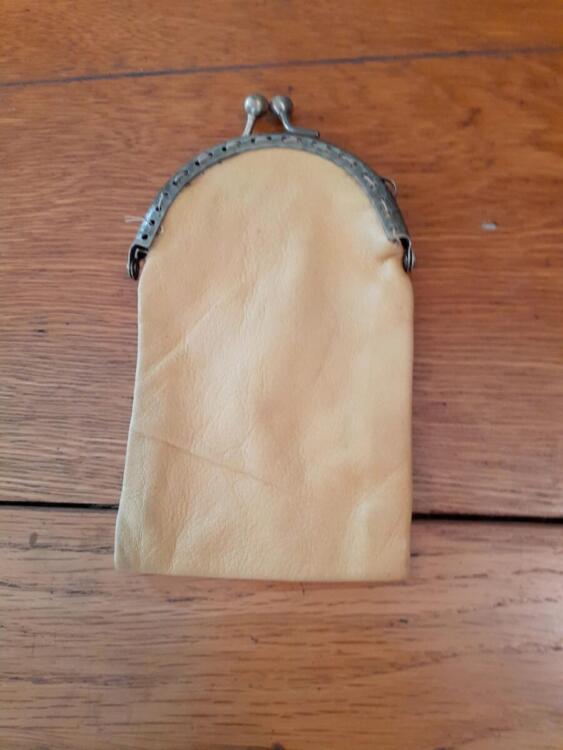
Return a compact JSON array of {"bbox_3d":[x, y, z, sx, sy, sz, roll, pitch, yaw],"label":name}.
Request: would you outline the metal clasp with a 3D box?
[{"bbox_3d":[-0.001,-0.086,0.195,0.025,0.011,0.015,1,81,4],"label":"metal clasp"}]

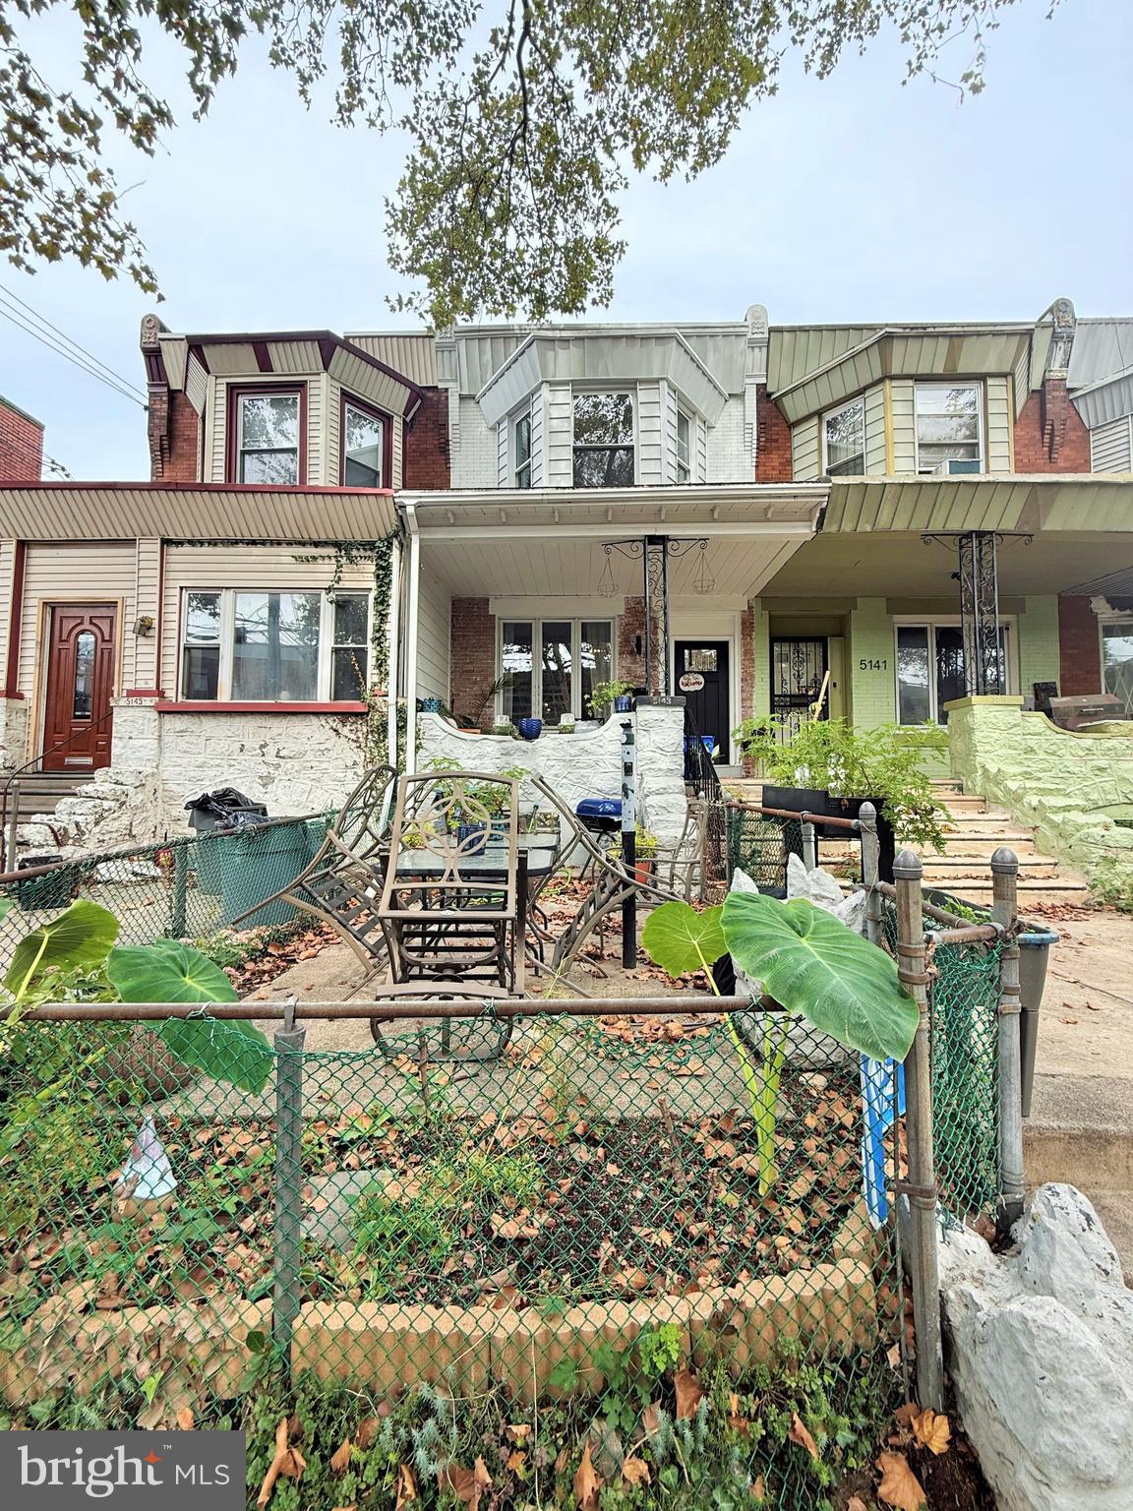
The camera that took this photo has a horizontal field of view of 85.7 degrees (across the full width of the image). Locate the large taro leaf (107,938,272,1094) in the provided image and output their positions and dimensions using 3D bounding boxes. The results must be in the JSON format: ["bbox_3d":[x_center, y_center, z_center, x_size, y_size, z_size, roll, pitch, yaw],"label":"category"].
[{"bbox_3d":[-1.119,0.773,1.814,0.461,0.422,0.316,0,-3,1],"label":"large taro leaf"}]

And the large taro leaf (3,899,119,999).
[{"bbox_3d":[-1.557,0.599,1.881,0.336,0.290,0.260,0,-3,1],"label":"large taro leaf"}]

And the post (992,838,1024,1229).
[{"bbox_3d":[1.314,0.834,1.817,0.077,1.117,0.077,1,-3,1],"label":"post"}]

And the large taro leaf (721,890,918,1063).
[{"bbox_3d":[0.654,0.573,1.582,0.471,0.408,0.335,0,-3,1],"label":"large taro leaf"}]

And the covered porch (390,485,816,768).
[{"bbox_3d":[0.574,-1.319,8.618,5.030,3.400,2.900,0,-3,1],"label":"covered porch"}]

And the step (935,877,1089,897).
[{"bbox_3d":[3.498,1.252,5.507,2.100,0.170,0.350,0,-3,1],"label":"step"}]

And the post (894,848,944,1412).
[{"bbox_3d":[0.943,0.978,1.626,0.077,1.447,0.077,-1,-3,1],"label":"post"}]

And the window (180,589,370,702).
[{"bbox_3d":[-3.700,-1.403,7.748,2.431,1.452,0.120,0,-3,1],"label":"window"}]

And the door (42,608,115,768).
[{"bbox_3d":[-6.147,-0.844,7.734,0.884,2.101,0.090,0,-3,1],"label":"door"}]

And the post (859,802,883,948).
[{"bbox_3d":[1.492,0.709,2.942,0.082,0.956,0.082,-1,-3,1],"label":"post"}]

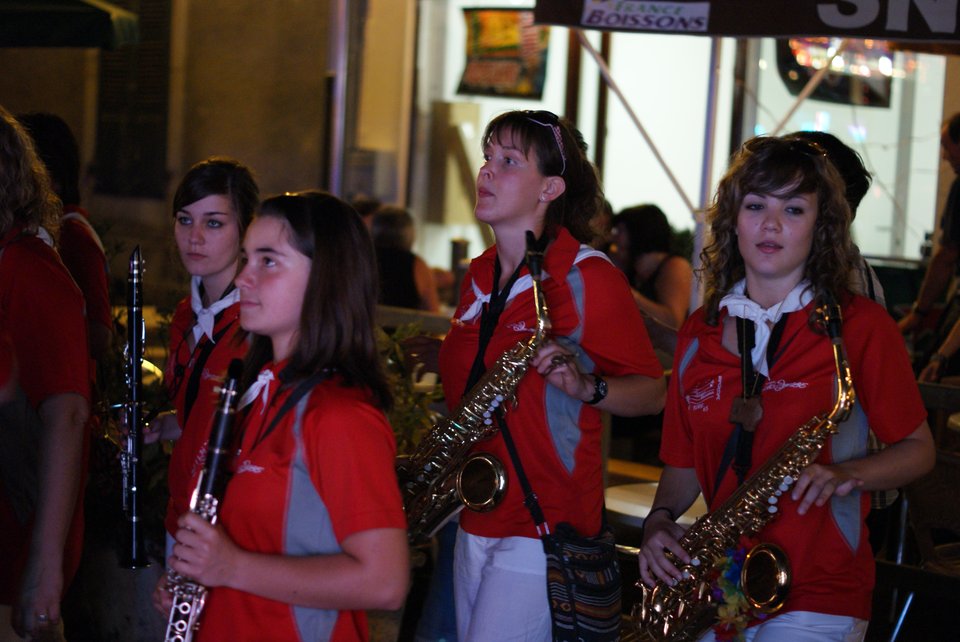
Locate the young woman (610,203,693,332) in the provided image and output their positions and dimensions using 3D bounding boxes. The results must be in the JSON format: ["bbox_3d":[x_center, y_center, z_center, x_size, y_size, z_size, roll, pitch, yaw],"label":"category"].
[{"bbox_3d":[0.507,0.169,7.867,0.700,1.270,0.500,-1,7,-30],"label":"young woman"}]

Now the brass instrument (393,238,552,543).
[{"bbox_3d":[-0.038,0.200,4.150,0.170,0.680,0.350,28,19,-39],"label":"brass instrument"}]

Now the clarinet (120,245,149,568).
[{"bbox_3d":[-0.692,0.172,4.020,0.080,0.660,0.080,-1,3,-22],"label":"clarinet"}]

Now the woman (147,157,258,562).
[{"bbox_3d":[-0.641,0.483,4.130,0.460,1.640,0.420,9,8,43],"label":"woman"}]

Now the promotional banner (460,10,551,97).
[{"bbox_3d":[0.123,-1.374,10.300,0.460,0.450,0.030,4,6,9],"label":"promotional banner"}]

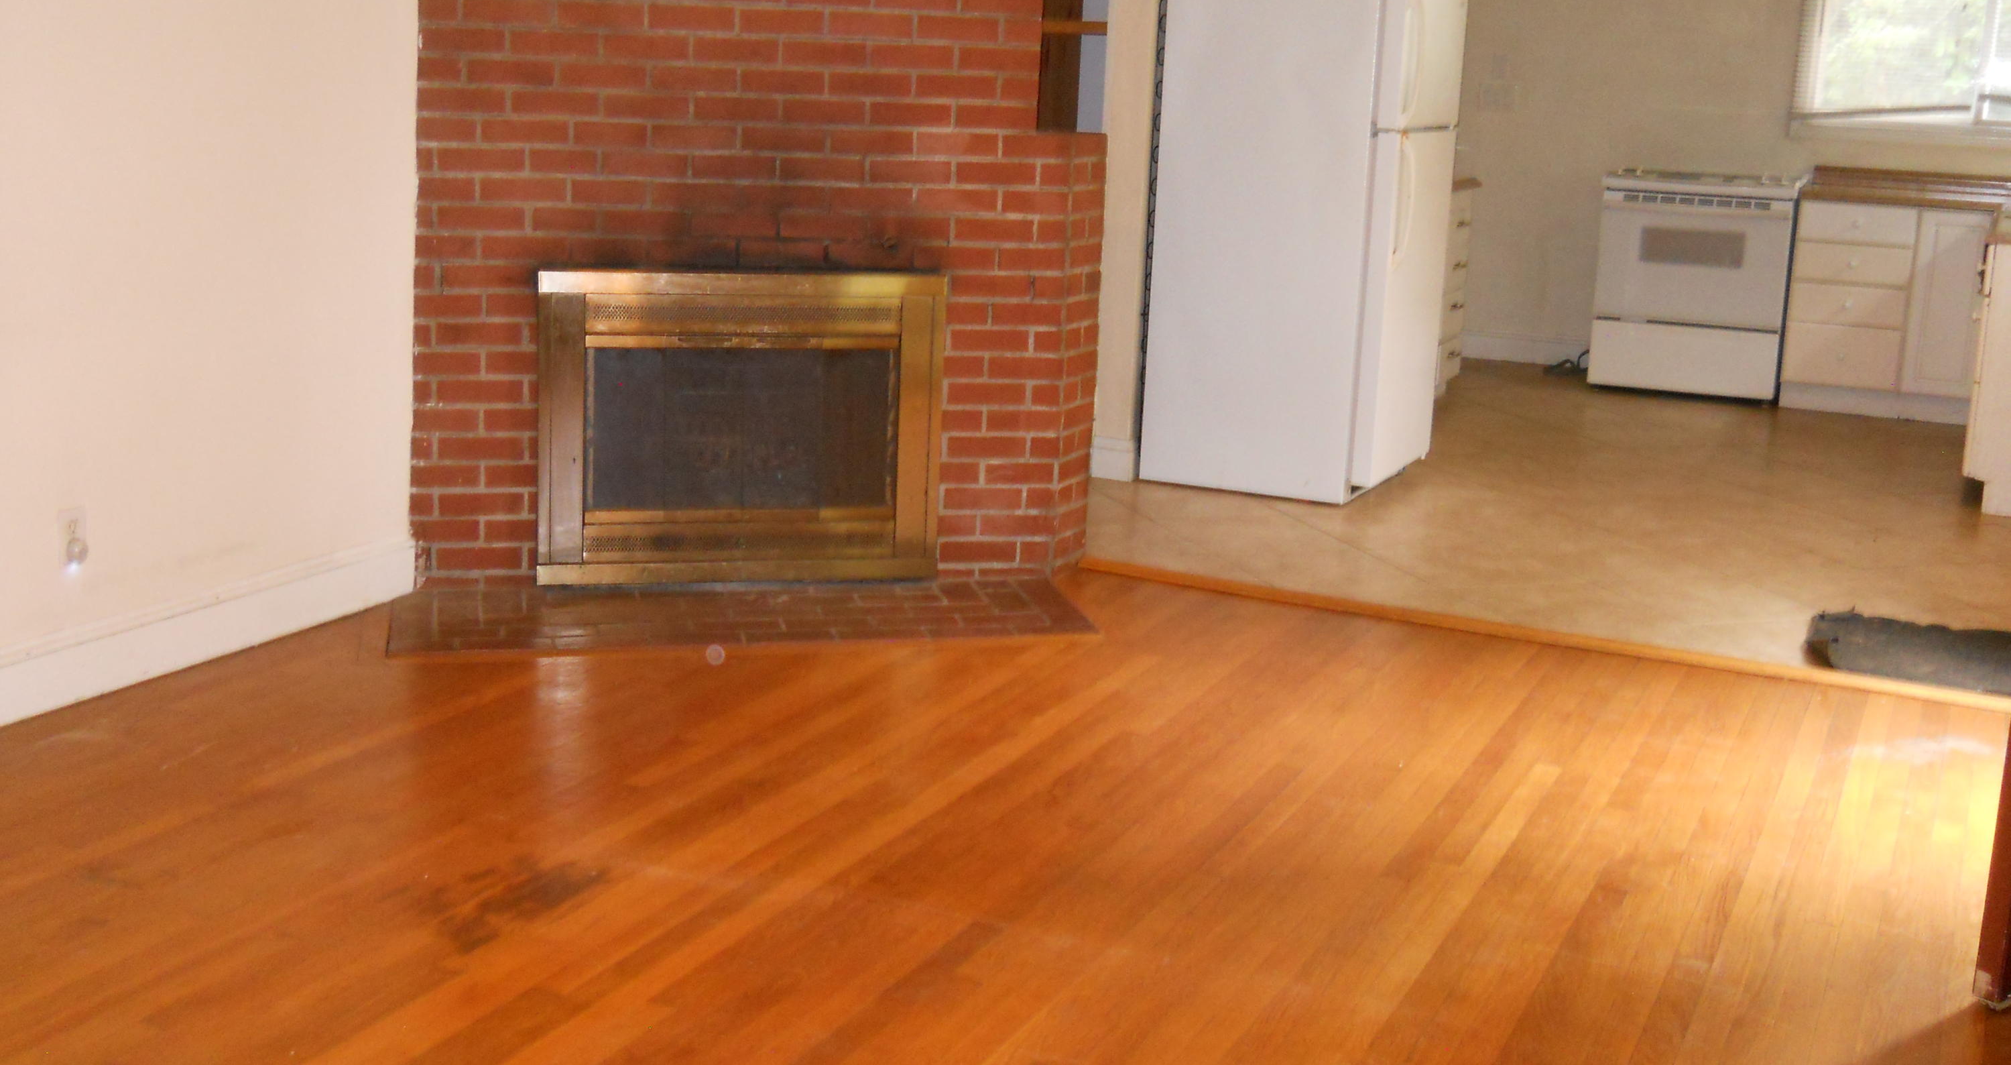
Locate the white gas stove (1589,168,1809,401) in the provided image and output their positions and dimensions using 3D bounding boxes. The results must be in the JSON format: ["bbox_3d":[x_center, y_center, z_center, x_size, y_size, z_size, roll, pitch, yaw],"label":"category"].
[{"bbox_3d":[3.003,-1.077,9.327,0.764,0.930,0.700,8,14,23],"label":"white gas stove"}]

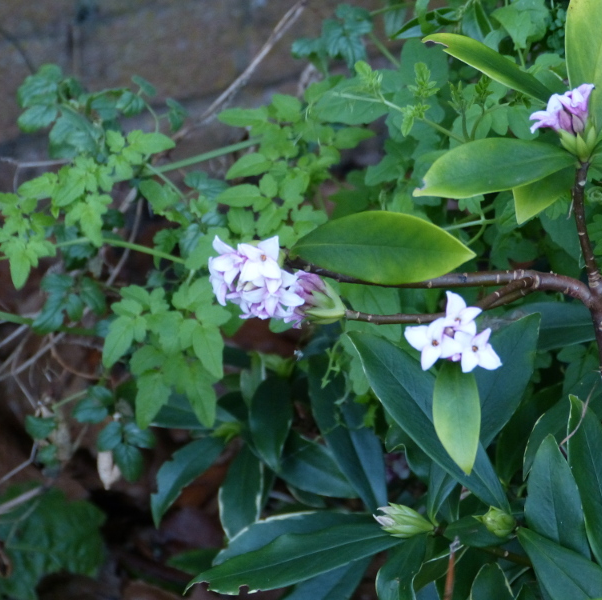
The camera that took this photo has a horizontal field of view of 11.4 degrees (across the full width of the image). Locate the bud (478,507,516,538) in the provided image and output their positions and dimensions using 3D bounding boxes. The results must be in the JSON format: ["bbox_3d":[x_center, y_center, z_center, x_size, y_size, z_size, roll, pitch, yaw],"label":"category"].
[{"bbox_3d":[0.078,0.089,1.200,0.013,0.015,0.013,-7,55,42],"label":"bud"}]

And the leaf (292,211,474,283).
[{"bbox_3d":[0.030,-0.019,1.090,0.066,0.011,0.027,1,69,3],"label":"leaf"}]

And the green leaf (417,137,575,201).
[{"bbox_3d":[0.069,-0.046,1.070,0.060,0.011,0.022,-14,53,-12],"label":"green leaf"}]

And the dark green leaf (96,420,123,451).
[{"bbox_3d":[-0.084,0.060,1.320,0.010,0.005,0.017,29,51,20],"label":"dark green leaf"}]

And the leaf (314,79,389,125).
[{"bbox_3d":[0.024,-0.092,1.400,0.036,0.008,0.021,5,63,6],"label":"leaf"}]

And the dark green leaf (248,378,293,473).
[{"bbox_3d":[-0.012,0.052,1.260,0.018,0.009,0.046,-2,63,-4],"label":"dark green leaf"}]

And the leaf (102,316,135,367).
[{"bbox_3d":[-0.076,0.017,1.248,0.010,0.006,0.027,18,54,16],"label":"leaf"}]

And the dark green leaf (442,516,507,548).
[{"bbox_3d":[0.072,0.093,1.212,0.039,0.009,0.016,1,26,-40],"label":"dark green leaf"}]

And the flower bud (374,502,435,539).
[{"bbox_3d":[0.041,0.087,1.185,0.027,0.012,0.012,13,-18,-21],"label":"flower bud"}]

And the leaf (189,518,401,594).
[{"bbox_3d":[-0.001,0.099,1.160,0.088,0.012,0.024,-15,43,-12],"label":"leaf"}]

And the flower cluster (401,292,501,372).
[{"bbox_3d":[0.054,0.012,1.070,0.034,0.030,0.020,3,3,6],"label":"flower cluster"}]

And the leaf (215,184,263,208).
[{"bbox_3d":[-0.026,-0.044,1.262,0.020,0.006,0.010,-9,46,-14],"label":"leaf"}]

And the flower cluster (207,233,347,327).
[{"bbox_3d":[-0.010,-0.007,1.150,0.046,0.030,0.033,9,28,18],"label":"flower cluster"}]

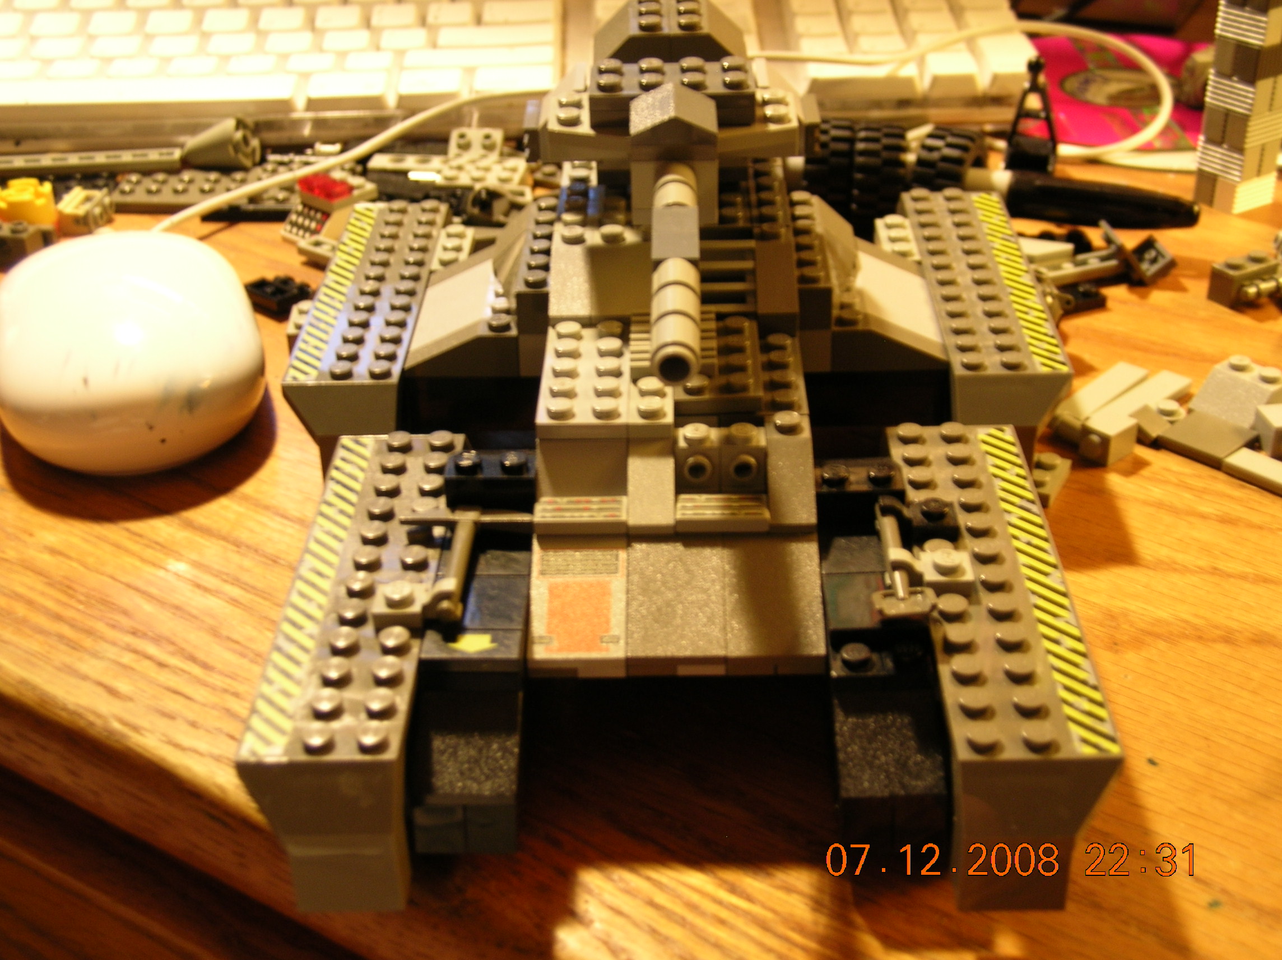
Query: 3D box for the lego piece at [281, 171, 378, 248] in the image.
[{"bbox_3d":[-0.090,-0.078,0.557,0.016,0.015,0.024,25,39,38],"label":"lego piece"}]

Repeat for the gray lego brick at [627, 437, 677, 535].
[{"bbox_3d":[0.002,-0.002,0.335,0.008,0.010,0.024,-1,31,1],"label":"gray lego brick"}]

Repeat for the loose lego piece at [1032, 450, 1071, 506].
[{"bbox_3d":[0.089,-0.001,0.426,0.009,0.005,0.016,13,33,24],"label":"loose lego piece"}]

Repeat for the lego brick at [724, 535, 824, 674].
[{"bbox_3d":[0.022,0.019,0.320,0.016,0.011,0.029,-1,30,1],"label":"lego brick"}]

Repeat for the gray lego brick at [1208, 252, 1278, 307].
[{"bbox_3d":[0.160,-0.052,0.506,0.016,0.011,0.012,-16,33,-25],"label":"gray lego brick"}]

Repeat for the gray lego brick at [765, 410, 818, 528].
[{"bbox_3d":[0.026,-0.002,0.335,0.008,0.011,0.024,-1,31,1],"label":"gray lego brick"}]

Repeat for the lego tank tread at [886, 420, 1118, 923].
[{"bbox_3d":[0.057,0.027,0.321,0.024,0.031,0.096,-1,31,1],"label":"lego tank tread"}]

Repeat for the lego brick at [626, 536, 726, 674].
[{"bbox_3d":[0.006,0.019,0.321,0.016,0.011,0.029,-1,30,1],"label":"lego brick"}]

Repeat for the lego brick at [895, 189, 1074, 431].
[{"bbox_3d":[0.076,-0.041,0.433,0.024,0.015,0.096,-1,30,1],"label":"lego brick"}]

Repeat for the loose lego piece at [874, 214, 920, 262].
[{"bbox_3d":[0.061,-0.053,0.455,0.008,0.011,0.024,-1,31,1],"label":"loose lego piece"}]

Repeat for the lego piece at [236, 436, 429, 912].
[{"bbox_3d":[-0.046,0.028,0.326,0.024,0.030,0.096,-1,30,1],"label":"lego piece"}]

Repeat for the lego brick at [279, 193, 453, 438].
[{"bbox_3d":[-0.060,-0.039,0.436,0.024,0.015,0.096,-1,30,1],"label":"lego brick"}]

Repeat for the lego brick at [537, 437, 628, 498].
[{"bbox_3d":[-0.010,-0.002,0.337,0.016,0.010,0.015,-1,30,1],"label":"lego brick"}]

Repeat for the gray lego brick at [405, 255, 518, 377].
[{"bbox_3d":[-0.037,-0.036,0.407,0.024,0.011,0.040,-1,30,1],"label":"gray lego brick"}]

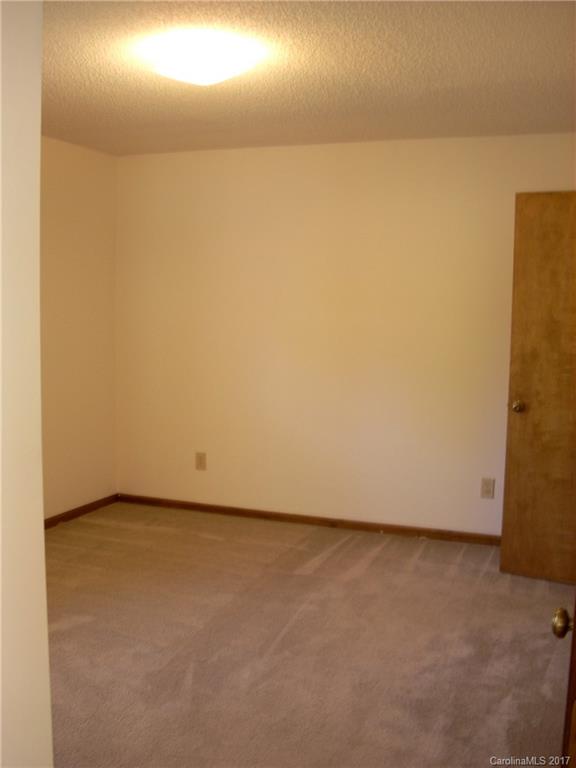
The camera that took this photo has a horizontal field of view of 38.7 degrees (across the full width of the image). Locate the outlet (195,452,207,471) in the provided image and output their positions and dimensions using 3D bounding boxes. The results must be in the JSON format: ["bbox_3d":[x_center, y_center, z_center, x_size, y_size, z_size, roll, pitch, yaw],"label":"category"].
[{"bbox_3d":[-0.593,0.530,5.575,0.073,0.117,0.010,3,6,21],"label":"outlet"}]

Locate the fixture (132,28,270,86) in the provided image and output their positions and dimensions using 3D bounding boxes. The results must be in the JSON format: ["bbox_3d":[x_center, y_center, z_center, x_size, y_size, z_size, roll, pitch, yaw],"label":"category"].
[{"bbox_3d":[-0.344,-1.255,3.210,0.460,0.130,0.460,1,6,0],"label":"fixture"}]

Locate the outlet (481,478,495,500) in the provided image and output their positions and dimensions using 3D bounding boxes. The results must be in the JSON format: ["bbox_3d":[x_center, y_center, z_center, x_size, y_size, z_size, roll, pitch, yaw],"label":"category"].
[{"bbox_3d":[1.195,0.627,4.890,0.073,0.117,0.010,3,6,21],"label":"outlet"}]

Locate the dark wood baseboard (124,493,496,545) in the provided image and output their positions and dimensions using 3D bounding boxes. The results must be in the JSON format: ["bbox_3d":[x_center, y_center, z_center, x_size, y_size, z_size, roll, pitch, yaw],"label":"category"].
[{"bbox_3d":[0.105,0.885,5.335,2.850,0.068,0.016,3,6,21],"label":"dark wood baseboard"}]

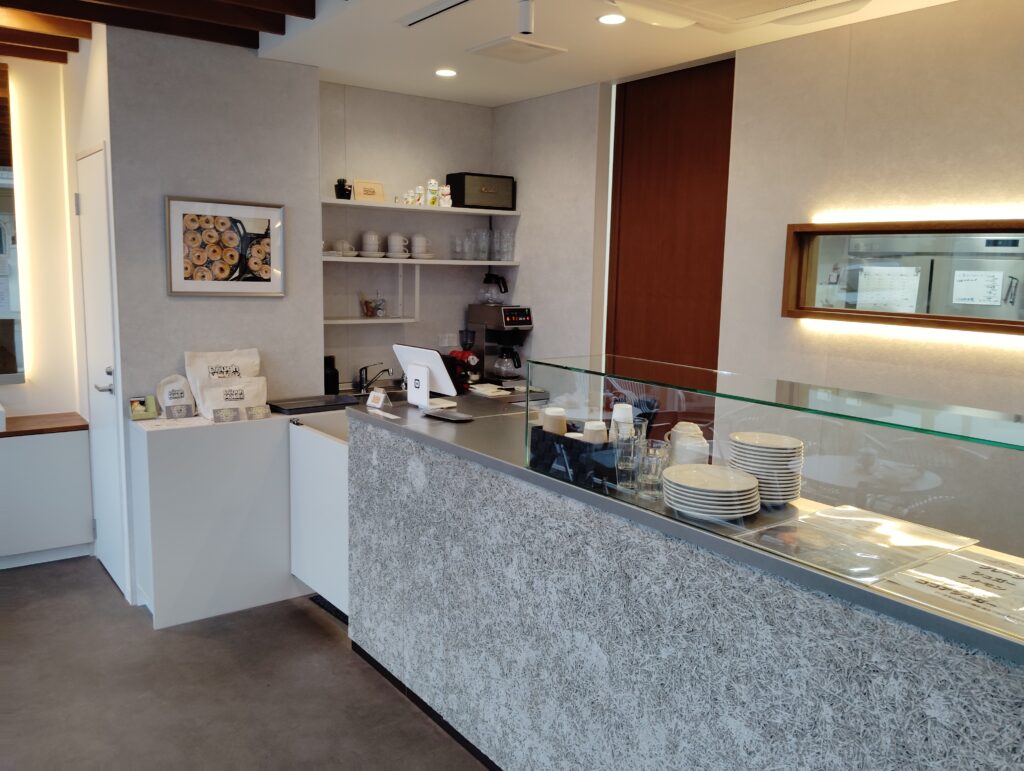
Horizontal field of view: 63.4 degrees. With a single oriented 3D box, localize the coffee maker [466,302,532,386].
[{"bbox_3d":[-0.068,-0.231,4.803,0.205,0.458,0.355,-5,11,-36],"label":"coffee maker"}]

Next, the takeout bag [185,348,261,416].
[{"bbox_3d":[-1.311,-0.013,3.750,0.306,0.288,0.130,-5,11,-36],"label":"takeout bag"}]

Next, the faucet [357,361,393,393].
[{"bbox_3d":[-0.709,-0.035,4.333,0.235,0.184,0.055,8,11,38],"label":"faucet"}]

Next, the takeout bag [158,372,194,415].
[{"bbox_3d":[-1.484,0.045,3.668,0.155,0.192,0.085,-5,11,-36],"label":"takeout bag"}]

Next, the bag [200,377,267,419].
[{"bbox_3d":[-1.243,0.060,3.694,0.272,0.167,0.120,-5,11,-36],"label":"bag"}]

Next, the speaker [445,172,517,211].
[{"bbox_3d":[-0.172,-1.086,4.675,0.352,0.190,0.184,-5,11,-36],"label":"speaker"}]

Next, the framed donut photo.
[{"bbox_3d":[-1.286,-0.617,3.755,0.523,0.422,0.025,-5,11,-36],"label":"framed donut photo"}]

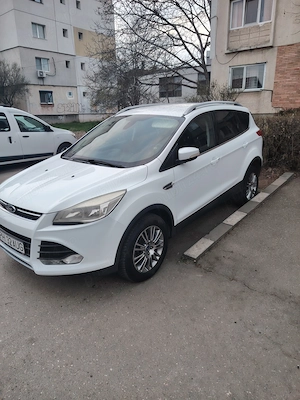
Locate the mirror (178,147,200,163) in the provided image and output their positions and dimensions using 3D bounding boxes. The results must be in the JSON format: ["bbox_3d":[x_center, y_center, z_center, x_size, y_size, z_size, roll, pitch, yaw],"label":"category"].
[{"bbox_3d":[0.390,-0.457,2.831,0.190,0.170,0.230,-19,25,-41],"label":"mirror"}]

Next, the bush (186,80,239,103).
[{"bbox_3d":[2.004,-2.599,9.006,1.800,2.400,1.700,2,18,12],"label":"bush"}]

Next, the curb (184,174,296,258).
[{"bbox_3d":[1.771,0.059,4.637,0.160,0.110,4.350,13,24,37],"label":"curb"}]

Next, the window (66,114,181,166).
[{"bbox_3d":[-0.339,-0.744,3.381,1.420,0.160,0.940,13,52,38],"label":"window"}]

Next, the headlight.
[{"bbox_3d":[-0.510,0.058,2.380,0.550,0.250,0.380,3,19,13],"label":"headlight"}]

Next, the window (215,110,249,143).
[{"bbox_3d":[1.206,-1.092,4.053,0.120,0.450,1.340,-12,7,44],"label":"window"}]

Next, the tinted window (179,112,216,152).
[{"bbox_3d":[0.552,-0.759,3.272,0.110,0.520,1.000,-12,7,44],"label":"tinted window"}]

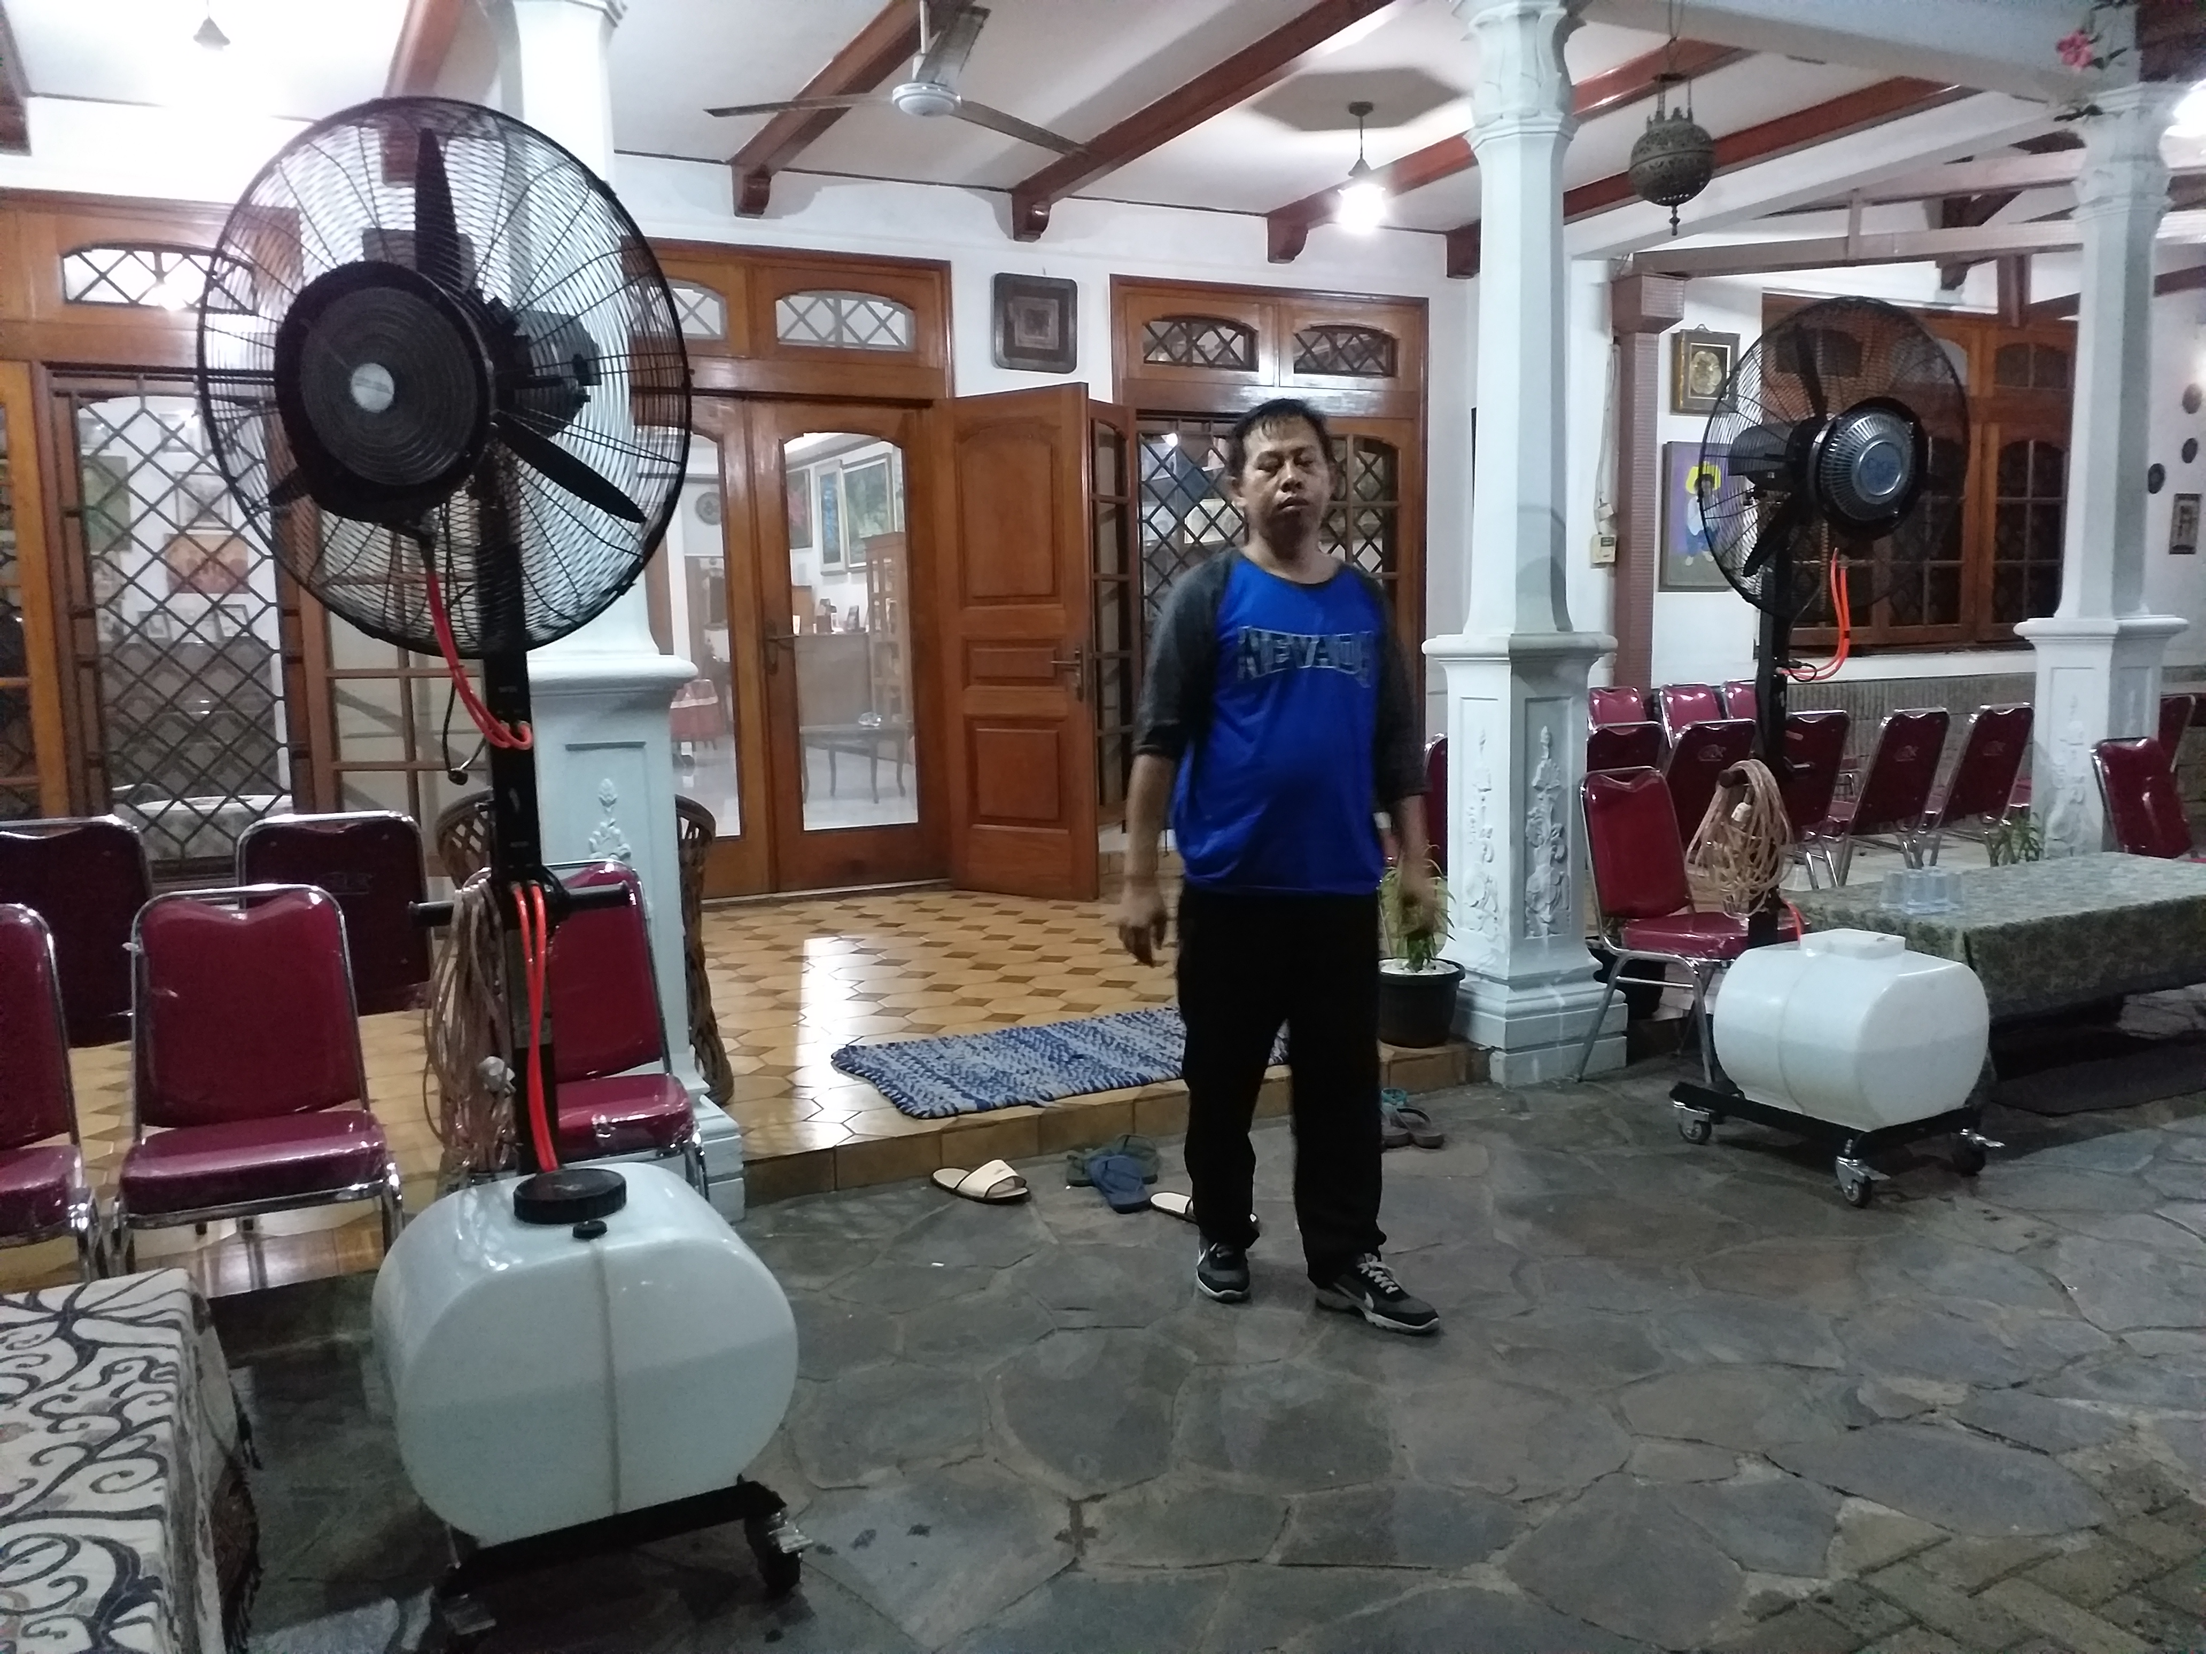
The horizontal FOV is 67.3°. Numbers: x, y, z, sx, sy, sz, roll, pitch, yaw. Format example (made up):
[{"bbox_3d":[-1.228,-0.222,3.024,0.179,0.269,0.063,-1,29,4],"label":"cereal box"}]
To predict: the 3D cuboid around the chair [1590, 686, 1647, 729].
[{"bbox_3d":[2.284,-0.142,6.853,0.445,0.860,0.530,-5,8,-26],"label":"chair"}]

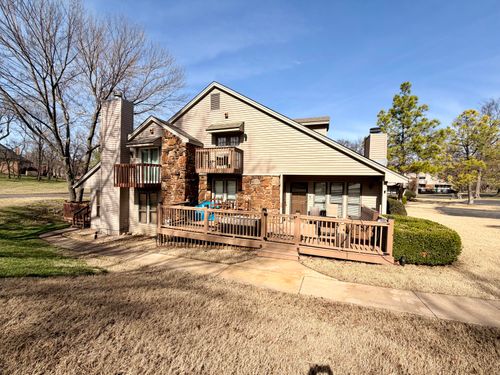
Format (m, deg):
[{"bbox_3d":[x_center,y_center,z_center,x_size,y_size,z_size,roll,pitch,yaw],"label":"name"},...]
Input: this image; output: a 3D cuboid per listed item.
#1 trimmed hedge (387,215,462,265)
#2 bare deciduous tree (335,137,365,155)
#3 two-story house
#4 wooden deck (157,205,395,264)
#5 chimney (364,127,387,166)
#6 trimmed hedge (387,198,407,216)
[{"bbox_3d":[5.292,1.601,6.545,1.680,1.092,2.310,2,2,20],"label":"trimmed hedge"},{"bbox_3d":[18.969,-3.991,38.154,8.000,11.193,8.000,2,2,20],"label":"bare deciduous tree"},{"bbox_3d":[-0.546,-1.456,14.305,16.643,7.665,12.075,2,2,20],"label":"two-story house"},{"bbox_3d":[0.419,1.634,8.084,8.484,1.806,2.856,2,2,20],"label":"wooden deck"},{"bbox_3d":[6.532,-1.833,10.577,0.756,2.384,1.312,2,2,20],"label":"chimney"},{"bbox_3d":[7.429,1.314,10.791,1.418,1.512,1.575,2,2,20],"label":"trimmed hedge"}]

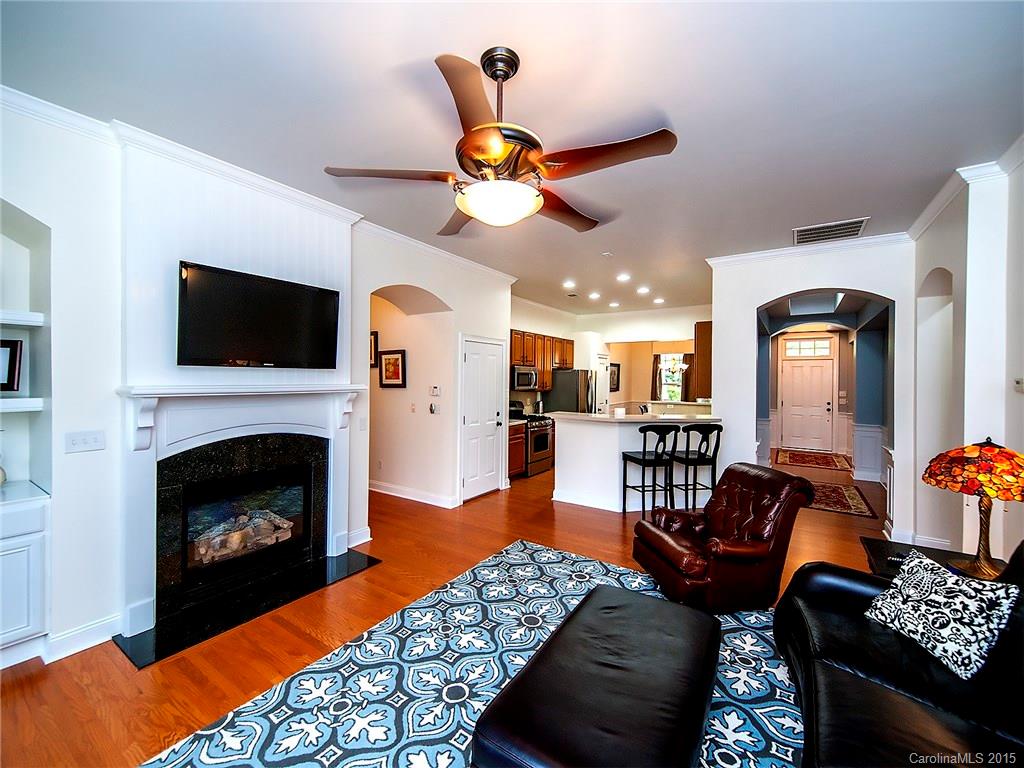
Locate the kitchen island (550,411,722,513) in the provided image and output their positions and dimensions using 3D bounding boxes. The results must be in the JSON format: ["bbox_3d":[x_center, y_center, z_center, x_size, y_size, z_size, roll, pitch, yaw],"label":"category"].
[{"bbox_3d":[1.487,0.973,5.236,1.880,1.085,1.060,1,0,34],"label":"kitchen island"}]

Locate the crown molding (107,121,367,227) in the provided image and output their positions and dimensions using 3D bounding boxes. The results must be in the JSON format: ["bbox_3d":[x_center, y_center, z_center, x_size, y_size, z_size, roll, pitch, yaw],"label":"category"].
[{"bbox_3d":[-1.865,-1.486,3.113,0.089,0.084,1.692,1,0,34],"label":"crown molding"}]

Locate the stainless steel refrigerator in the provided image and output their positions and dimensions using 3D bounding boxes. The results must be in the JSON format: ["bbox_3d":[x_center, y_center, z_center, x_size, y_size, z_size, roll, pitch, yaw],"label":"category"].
[{"bbox_3d":[1.166,0.625,8.380,0.840,1.757,0.890,1,0,34],"label":"stainless steel refrigerator"}]

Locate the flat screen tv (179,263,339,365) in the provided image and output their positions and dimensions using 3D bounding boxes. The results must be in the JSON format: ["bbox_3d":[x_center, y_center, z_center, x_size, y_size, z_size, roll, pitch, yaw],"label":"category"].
[{"bbox_3d":[-1.829,-0.451,3.095,0.075,0.666,1.112,4,2,34],"label":"flat screen tv"}]

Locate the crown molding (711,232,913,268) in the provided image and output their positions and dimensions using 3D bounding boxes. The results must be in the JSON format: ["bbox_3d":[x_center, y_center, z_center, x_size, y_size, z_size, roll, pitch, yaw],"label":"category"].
[{"bbox_3d":[3.164,-1.446,4.556,1.870,0.095,0.075,1,0,34],"label":"crown molding"}]

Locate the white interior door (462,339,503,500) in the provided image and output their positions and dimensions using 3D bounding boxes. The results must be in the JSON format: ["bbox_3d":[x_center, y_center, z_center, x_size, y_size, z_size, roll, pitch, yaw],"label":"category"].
[{"bbox_3d":[-0.388,0.471,5.564,0.045,2.030,0.815,1,0,34],"label":"white interior door"}]

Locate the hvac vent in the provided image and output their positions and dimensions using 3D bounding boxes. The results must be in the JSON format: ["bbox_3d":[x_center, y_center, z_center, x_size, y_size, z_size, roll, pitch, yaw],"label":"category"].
[{"bbox_3d":[3.131,-1.481,4.106,0.575,0.030,0.550,1,0,34],"label":"hvac vent"}]

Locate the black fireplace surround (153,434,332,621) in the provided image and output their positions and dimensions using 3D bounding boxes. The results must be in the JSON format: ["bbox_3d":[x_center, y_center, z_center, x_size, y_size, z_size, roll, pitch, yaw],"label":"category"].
[{"bbox_3d":[-1.923,0.943,3.109,0.080,1.117,1.177,1,0,34],"label":"black fireplace surround"}]

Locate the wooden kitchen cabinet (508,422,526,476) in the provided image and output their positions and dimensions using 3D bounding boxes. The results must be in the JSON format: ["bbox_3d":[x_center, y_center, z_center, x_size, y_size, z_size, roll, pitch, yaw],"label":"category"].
[{"bbox_3d":[-0.170,1.065,6.658,0.600,0.880,0.640,1,0,34],"label":"wooden kitchen cabinet"}]

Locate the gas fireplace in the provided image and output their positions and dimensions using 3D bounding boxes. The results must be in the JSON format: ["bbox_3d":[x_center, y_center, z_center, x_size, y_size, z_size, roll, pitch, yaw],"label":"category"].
[{"bbox_3d":[-1.767,0.955,3.024,0.560,1.120,1.608,1,0,34],"label":"gas fireplace"}]

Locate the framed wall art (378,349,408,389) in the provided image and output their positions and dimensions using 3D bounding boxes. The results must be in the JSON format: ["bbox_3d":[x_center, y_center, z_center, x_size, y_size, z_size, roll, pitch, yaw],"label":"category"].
[{"bbox_3d":[-1.619,-0.195,5.616,0.535,0.505,0.030,1,0,34],"label":"framed wall art"}]

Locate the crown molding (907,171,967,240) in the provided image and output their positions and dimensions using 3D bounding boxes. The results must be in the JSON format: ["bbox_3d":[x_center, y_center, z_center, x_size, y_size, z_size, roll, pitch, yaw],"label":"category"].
[{"bbox_3d":[3.560,-1.444,3.501,0.086,0.086,1.510,1,0,34],"label":"crown molding"}]

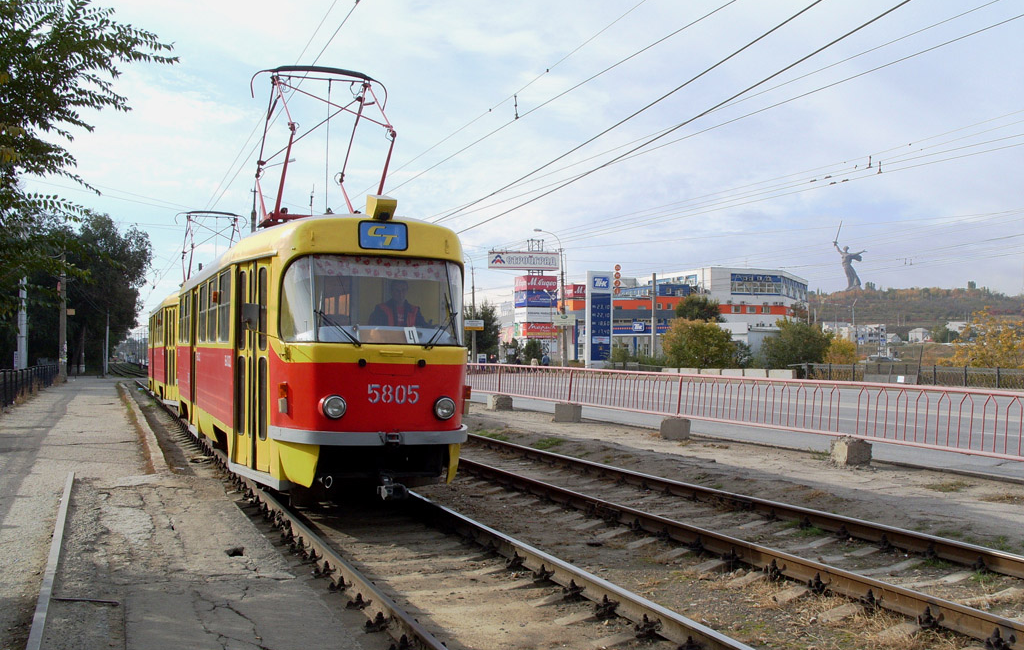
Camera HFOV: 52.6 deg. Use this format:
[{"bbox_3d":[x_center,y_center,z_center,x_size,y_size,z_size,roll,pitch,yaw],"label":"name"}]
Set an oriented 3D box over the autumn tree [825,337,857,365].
[{"bbox_3d":[25.304,2.395,80.000,3.100,3.200,3.100,2,-2,-22],"label":"autumn tree"}]

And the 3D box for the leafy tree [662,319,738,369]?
[{"bbox_3d":[14.018,1.710,77.000,5.300,4.400,5.500,1,-2,0],"label":"leafy tree"}]

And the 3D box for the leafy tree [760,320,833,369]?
[{"bbox_3d":[18.685,1.576,68.000,4.600,4.000,4.700,2,-2,-22],"label":"leafy tree"}]

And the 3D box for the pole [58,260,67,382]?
[{"bbox_3d":[-20.174,-0.359,46.500,0.320,6.000,0.320,2,-2,-22],"label":"pole"}]

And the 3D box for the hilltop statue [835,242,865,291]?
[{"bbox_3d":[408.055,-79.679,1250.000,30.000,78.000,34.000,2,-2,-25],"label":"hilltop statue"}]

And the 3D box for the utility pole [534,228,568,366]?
[{"bbox_3d":[3.166,-2.004,83.000,2.700,11.600,0.450,2,-2,-22],"label":"utility pole"}]

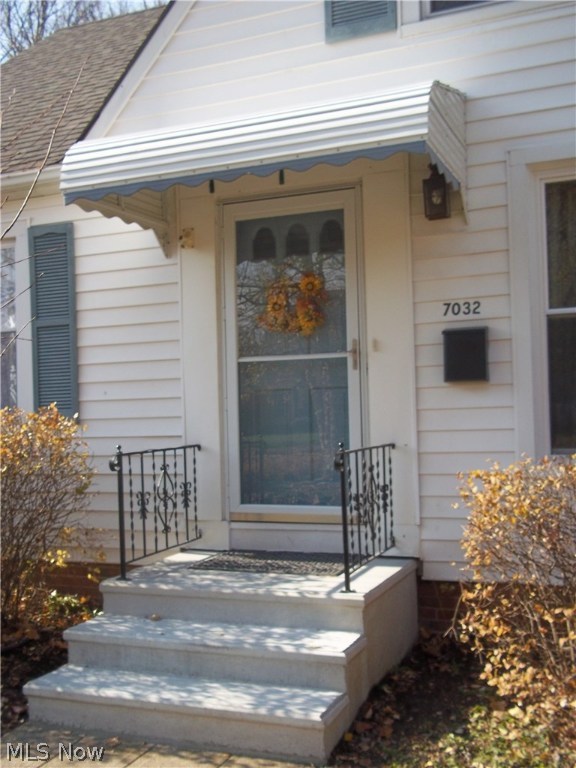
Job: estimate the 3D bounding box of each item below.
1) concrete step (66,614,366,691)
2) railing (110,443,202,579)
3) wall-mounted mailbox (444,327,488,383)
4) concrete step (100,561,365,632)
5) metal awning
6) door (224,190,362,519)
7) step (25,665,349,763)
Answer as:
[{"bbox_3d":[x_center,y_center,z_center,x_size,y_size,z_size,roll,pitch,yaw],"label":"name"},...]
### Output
[{"bbox_3d":[-0.366,1.278,3.826,1.450,0.178,0.330,-2,-2,21],"label":"concrete step"},{"bbox_3d":[-0.761,0.707,4.814,0.065,0.735,1.010,-2,-2,21],"label":"railing"},{"bbox_3d":[1.041,-0.171,4.681,0.260,0.315,0.100,-2,-2,21],"label":"wall-mounted mailbox"},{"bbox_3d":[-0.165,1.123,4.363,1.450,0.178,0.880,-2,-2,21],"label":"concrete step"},{"bbox_3d":[-0.097,-1.320,4.554,2.030,0.780,1.200,-2,-2,21],"label":"metal awning"},{"bbox_3d":[0.012,-0.188,5.124,0.915,2.060,0.055,-2,-2,21],"label":"door"},{"bbox_3d":[-0.474,1.439,3.531,1.450,0.178,0.330,-2,-2,21],"label":"step"}]

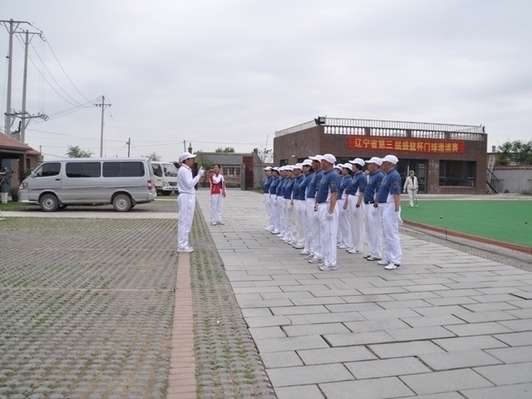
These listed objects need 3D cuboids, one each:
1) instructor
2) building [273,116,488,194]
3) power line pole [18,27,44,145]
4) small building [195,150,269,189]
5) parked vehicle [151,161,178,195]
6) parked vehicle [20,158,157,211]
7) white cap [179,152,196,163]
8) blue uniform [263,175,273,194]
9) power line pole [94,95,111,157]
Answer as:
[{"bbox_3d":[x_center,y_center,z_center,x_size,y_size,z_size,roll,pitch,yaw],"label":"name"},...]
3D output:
[{"bbox_3d":[-1.383,0.067,8.147,0.500,1.770,0.500,0,3,-8],"label":"instructor"},{"bbox_3d":[9.091,-3.431,39.359,13.800,5.300,12.000,0,4,-14],"label":"building"},{"bbox_3d":[-15.548,-5.658,28.991,1.900,10.300,0.450,0,3,-8],"label":"power line pole"},{"bbox_3d":[-3.825,-3.254,48.395,7.200,3.500,5.500,0,3,-7],"label":"small building"},{"bbox_3d":[-7.585,-1.478,29.235,4.400,2.150,1.800,3,4,35],"label":"parked vehicle"},{"bbox_3d":[-6.487,-0.566,16.393,4.720,1.900,1.720,0,3,-6],"label":"parked vehicle"},{"bbox_3d":[-1.399,-0.726,8.049,0.280,0.165,0.180,0,3,-6],"label":"white cap"},{"bbox_3d":[0.067,-0.390,11.330,0.280,0.540,0.450,0,4,-12],"label":"blue uniform"},{"bbox_3d":[-18.113,-6.589,49.712,1.950,9.600,0.400,0,3,-8],"label":"power line pole"}]

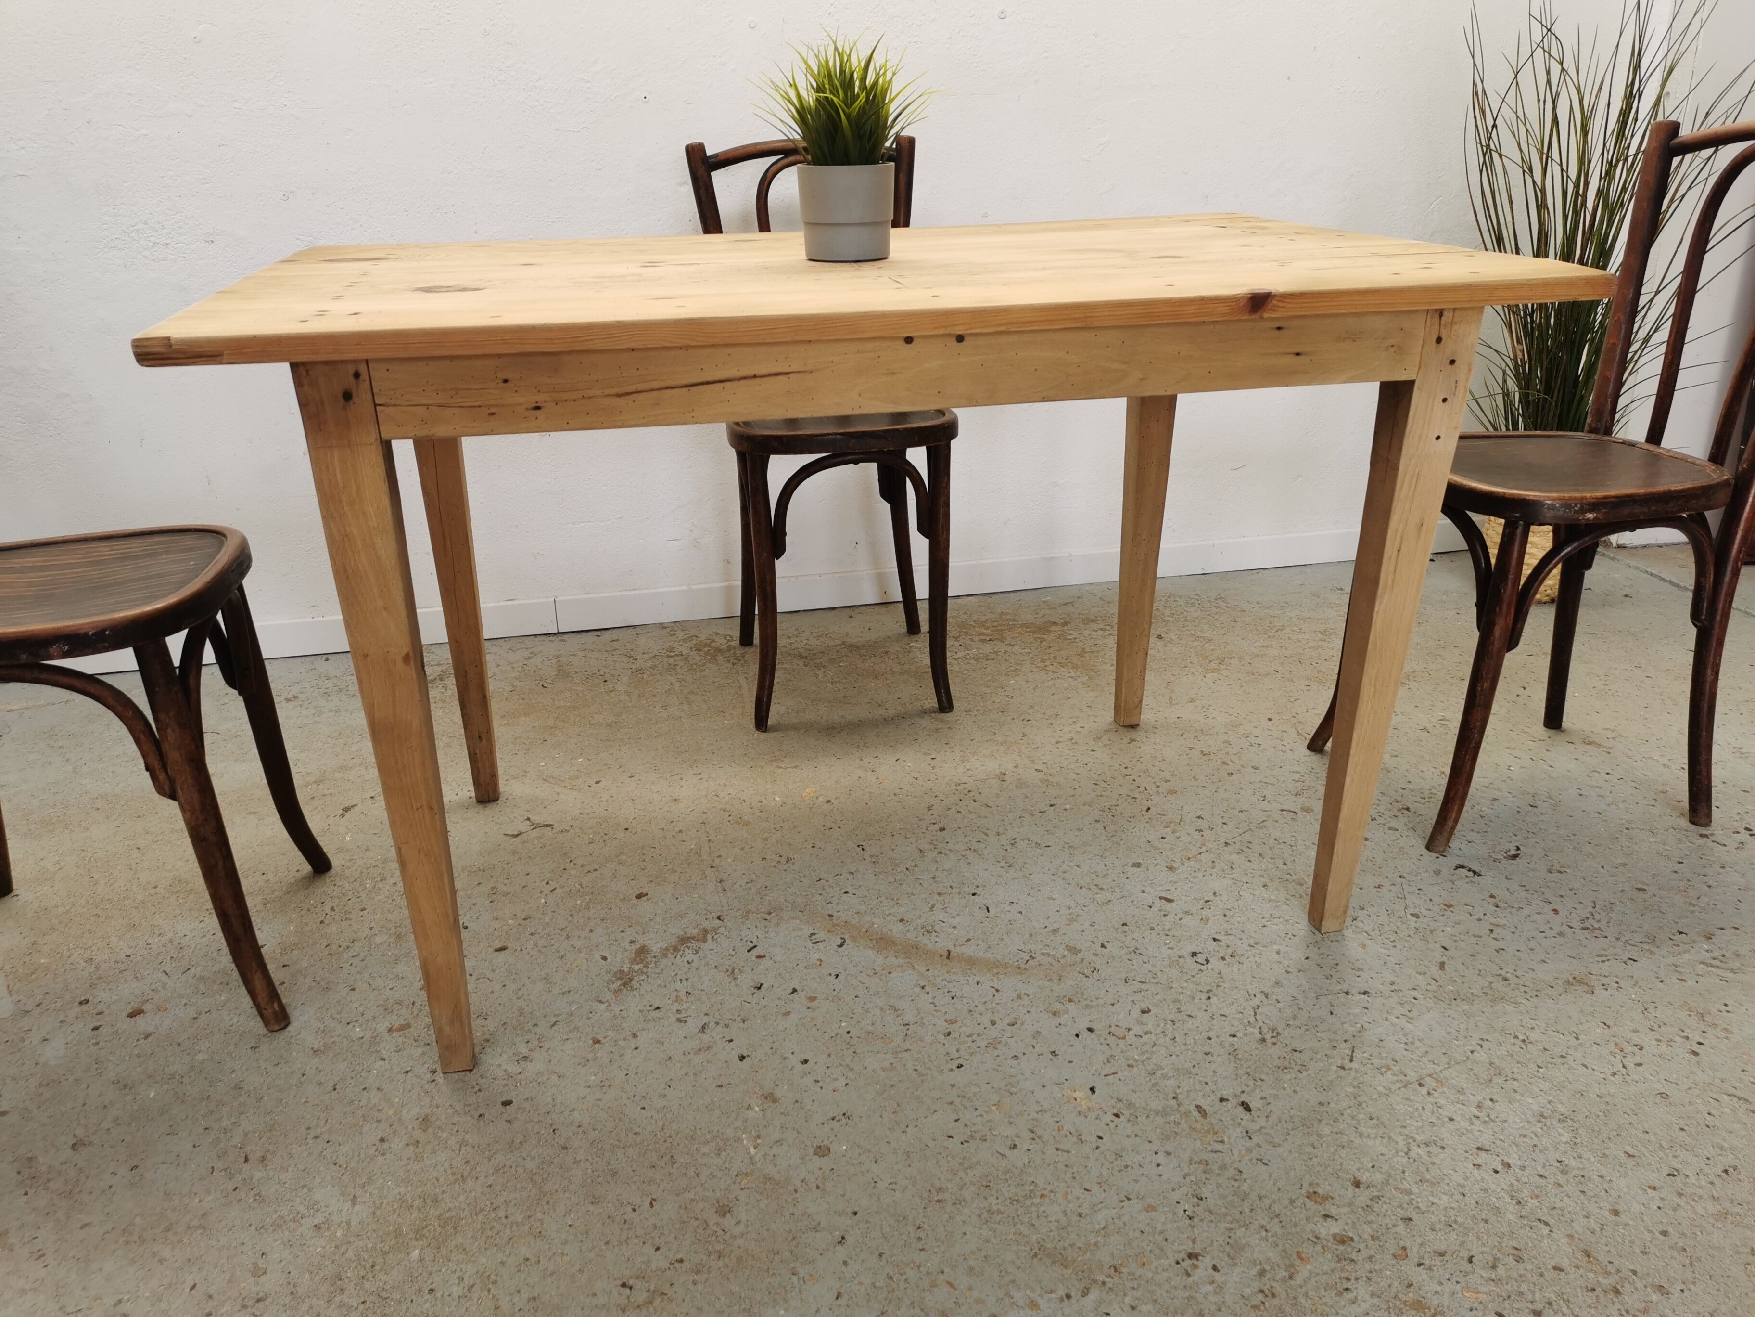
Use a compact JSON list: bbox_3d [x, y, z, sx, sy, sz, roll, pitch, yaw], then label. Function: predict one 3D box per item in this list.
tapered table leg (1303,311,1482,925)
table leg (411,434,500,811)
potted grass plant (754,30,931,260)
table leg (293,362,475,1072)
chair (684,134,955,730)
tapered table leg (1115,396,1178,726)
[{"bbox_3d":[0.545,-0.006,1.466,0.062,0.744,0.070,-5,23,-11],"label":"tapered table leg"},{"bbox_3d":[-0.586,-0.155,1.872,0.062,0.744,0.070,-5,23,-11],"label":"table leg"},{"bbox_3d":[-0.032,-0.558,1.501,0.191,0.226,0.186,-5,23,-11],"label":"potted grass plant"},{"bbox_3d":[-0.442,0.088,1.269,0.062,0.744,0.070,-5,23,-11],"label":"table leg"},{"bbox_3d":[-0.075,-0.383,2.246,0.393,0.874,0.453,-5,22,-9],"label":"chair"},{"bbox_3d":[0.401,-0.249,2.069,0.062,0.744,0.070,-5,23,-11],"label":"tapered table leg"}]

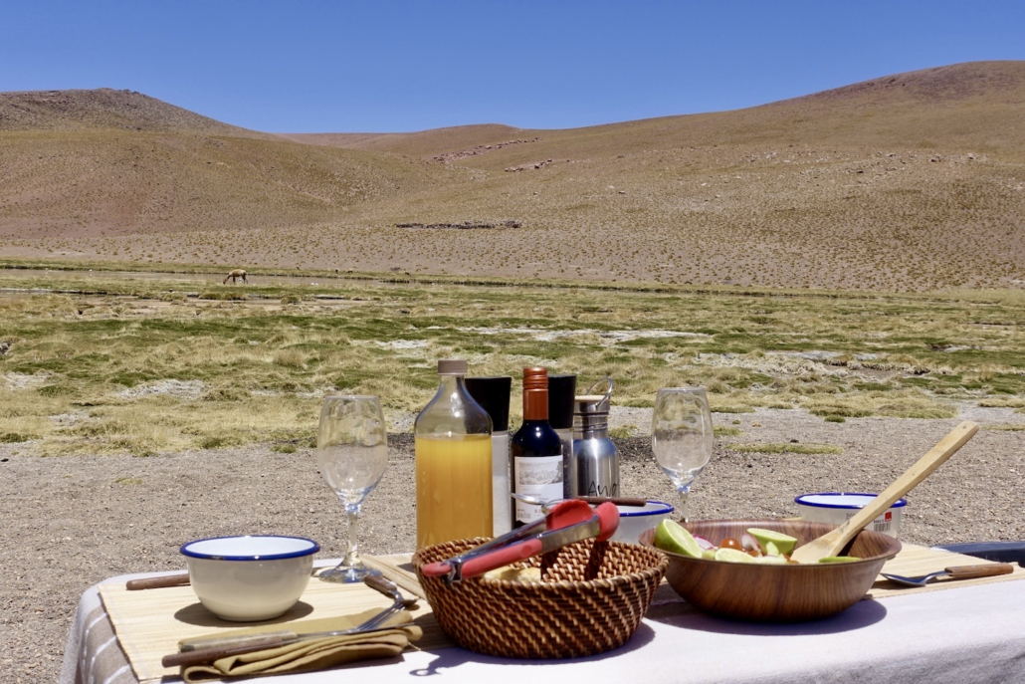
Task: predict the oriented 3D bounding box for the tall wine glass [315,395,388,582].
[{"bbox_3d":[-0.185,0.168,1.370,0.079,0.205,0.079,0,0,-8],"label":"tall wine glass"}]

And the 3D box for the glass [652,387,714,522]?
[{"bbox_3d":[0.221,0.165,1.555,0.079,0.205,0.079,0,0,8],"label":"glass"}]

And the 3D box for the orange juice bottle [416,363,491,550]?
[{"bbox_3d":[-0.070,0.145,1.409,0.091,0.249,0.091,0,0,-3],"label":"orange juice bottle"}]

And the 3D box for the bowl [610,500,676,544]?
[{"bbox_3d":[0.127,0.234,1.445,0.137,0.067,0.137,0,0,5],"label":"bowl"}]

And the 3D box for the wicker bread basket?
[{"bbox_3d":[0.026,0.234,1.090,0.233,0.073,0.233,0,0,1],"label":"wicker bread basket"}]

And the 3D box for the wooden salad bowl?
[{"bbox_3d":[0.256,0.233,1.200,0.257,0.070,0.257,0,0,12],"label":"wooden salad bowl"}]

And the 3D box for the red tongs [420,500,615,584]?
[{"bbox_3d":[0.004,0.186,1.093,0.065,0.042,0.275,0,2,35],"label":"red tongs"}]

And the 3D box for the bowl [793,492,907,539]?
[{"bbox_3d":[0.421,0.233,1.490,0.137,0.067,0.137,0,0,16],"label":"bowl"}]

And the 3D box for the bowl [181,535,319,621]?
[{"bbox_3d":[-0.261,0.238,1.190,0.136,0.067,0.136,0,0,-12],"label":"bowl"}]

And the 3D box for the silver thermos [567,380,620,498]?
[{"bbox_3d":[0.102,0.159,1.540,0.071,0.218,0.071,0,0,4],"label":"silver thermos"}]

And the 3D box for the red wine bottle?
[{"bbox_3d":[0.028,0.149,1.379,0.061,0.239,0.061,0,0,0],"label":"red wine bottle"}]

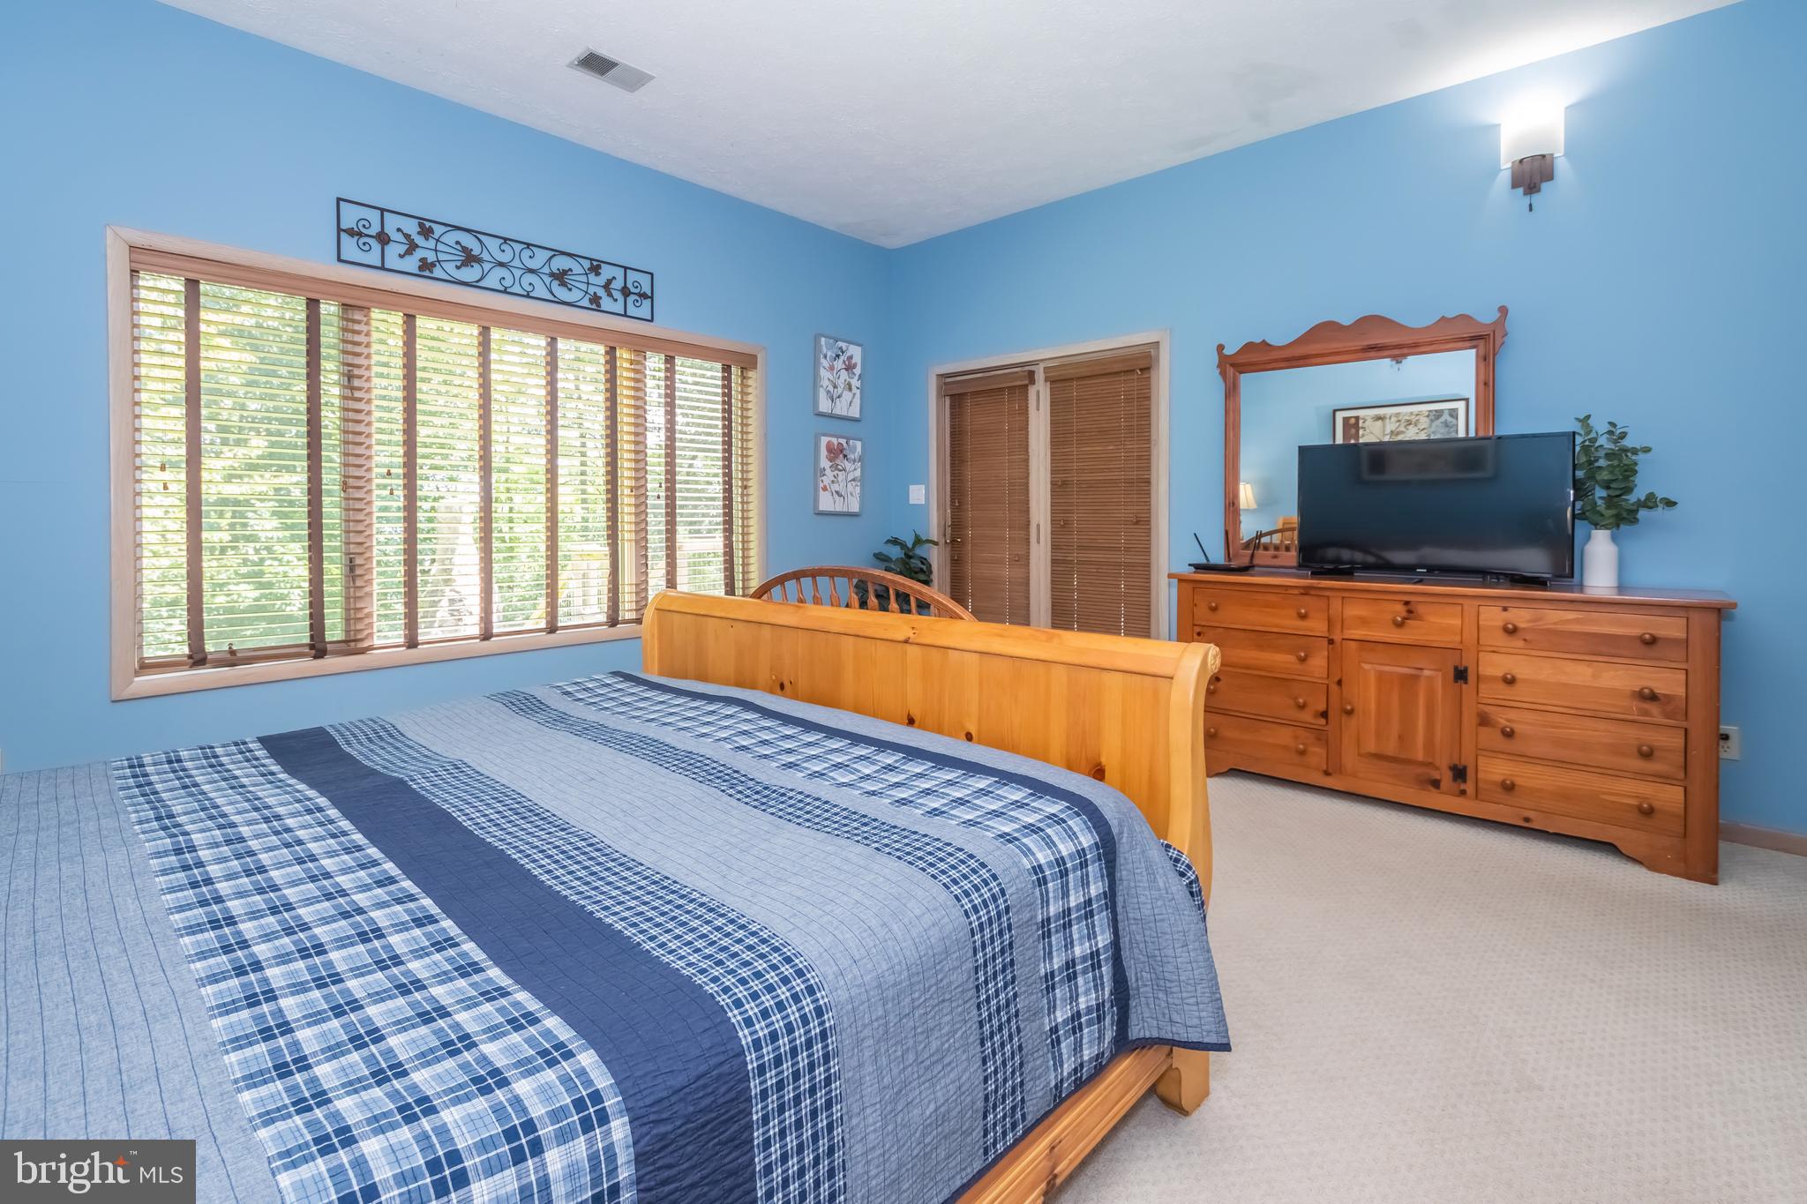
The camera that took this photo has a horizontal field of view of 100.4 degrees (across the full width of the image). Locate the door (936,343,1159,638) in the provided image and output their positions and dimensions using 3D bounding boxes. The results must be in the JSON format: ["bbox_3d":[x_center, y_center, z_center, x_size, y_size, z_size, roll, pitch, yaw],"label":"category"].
[{"bbox_3d":[0.831,-0.387,4.586,1.492,2.147,0.098,4,6,42],"label":"door"}]

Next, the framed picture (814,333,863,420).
[{"bbox_3d":[-0.407,-1.457,4.923,0.030,0.516,0.392,4,6,42],"label":"framed picture"}]

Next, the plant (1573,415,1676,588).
[{"bbox_3d":[2.724,-0.387,2.861,0.301,0.657,0.265,4,6,42],"label":"plant"}]

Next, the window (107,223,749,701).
[{"bbox_3d":[-1.810,-0.589,3.595,0.079,1.553,2.617,4,6,42],"label":"window"}]

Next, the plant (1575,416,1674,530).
[{"bbox_3d":[2.724,-0.492,2.861,0.301,0.448,0.265,4,6,42],"label":"plant"}]

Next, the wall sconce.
[{"bbox_3d":[2.569,-1.815,3.084,0.198,0.386,0.093,4,6,42],"label":"wall sconce"}]

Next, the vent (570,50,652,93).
[{"bbox_3d":[-1.225,-2.225,3.174,0.198,0.021,0.289,4,6,42],"label":"vent"}]

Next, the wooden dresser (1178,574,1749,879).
[{"bbox_3d":[2.141,0.376,3.163,1.825,0.932,0.529,4,6,42],"label":"wooden dresser"}]

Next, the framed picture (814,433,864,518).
[{"bbox_3d":[-0.409,-0.830,4.926,0.030,0.519,0.392,4,6,42],"label":"framed picture"}]

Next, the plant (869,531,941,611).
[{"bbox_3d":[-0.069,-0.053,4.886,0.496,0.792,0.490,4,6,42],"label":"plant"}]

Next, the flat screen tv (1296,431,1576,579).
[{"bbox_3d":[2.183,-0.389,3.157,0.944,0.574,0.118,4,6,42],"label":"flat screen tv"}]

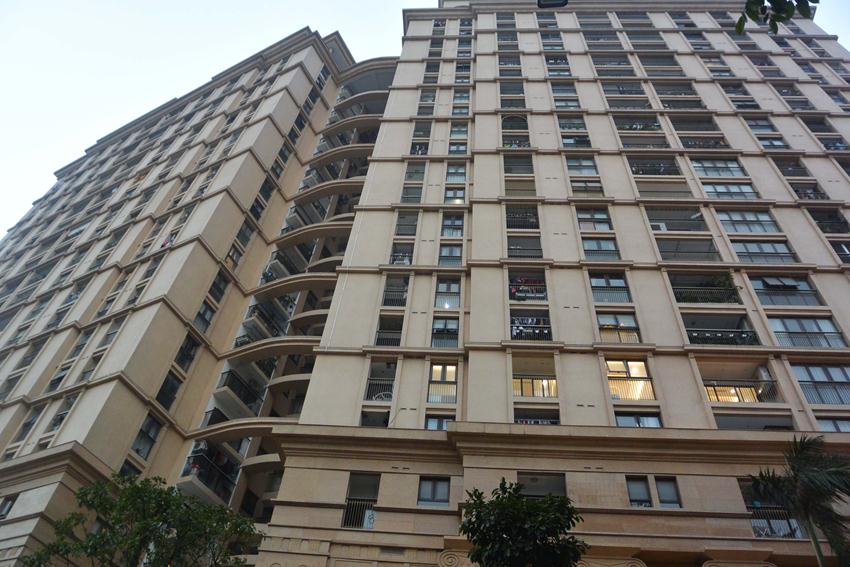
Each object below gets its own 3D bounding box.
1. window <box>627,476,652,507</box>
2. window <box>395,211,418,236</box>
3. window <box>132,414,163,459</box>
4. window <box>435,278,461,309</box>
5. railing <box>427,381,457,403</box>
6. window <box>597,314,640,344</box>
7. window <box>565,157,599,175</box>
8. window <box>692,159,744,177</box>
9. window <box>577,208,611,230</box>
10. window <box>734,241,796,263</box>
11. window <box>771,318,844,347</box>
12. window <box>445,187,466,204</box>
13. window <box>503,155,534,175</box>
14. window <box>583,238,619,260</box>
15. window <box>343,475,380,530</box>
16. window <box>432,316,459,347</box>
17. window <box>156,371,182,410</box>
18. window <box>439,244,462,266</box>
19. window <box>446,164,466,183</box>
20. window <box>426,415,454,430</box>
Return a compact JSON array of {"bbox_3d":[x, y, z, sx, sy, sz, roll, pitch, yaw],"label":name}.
[{"bbox_3d":[7.733,7.497,22.877,0.780,1.320,0.150,1,-50,4],"label":"window"},{"bbox_3d":[-1.064,-3.503,38.005,1.210,2.350,0.180,1,-50,4],"label":"window"},{"bbox_3d":[-14.324,7.864,33.042,0.200,2.100,1.004,-18,-54,19],"label":"window"},{"bbox_3d":[1.197,0.478,32.411,1.220,2.380,0.150,1,-50,4],"label":"window"},{"bbox_3d":[0.775,4.708,27.547,1.231,1.174,0.080,1,-50,4],"label":"railing"},{"bbox_3d":[9.013,2.140,29.626,1.762,2.150,0.200,1,-50,4],"label":"window"},{"bbox_3d":[10.299,-7.657,41.708,1.900,2.250,0.180,1,-50,4],"label":"window"},{"bbox_3d":[18.626,-7.220,40.207,2.813,2.150,0.200,1,-50,4],"label":"window"},{"bbox_3d":[9.649,-3.635,36.307,1.800,2.290,0.150,1,-50,4],"label":"window"},{"bbox_3d":[18.283,-1.689,34.318,3.020,2.100,0.180,1,-50,4],"label":"window"},{"bbox_3d":[17.435,2.276,29.043,3.012,2.150,0.200,1,-50,4],"label":"window"},{"bbox_3d":[1.907,-5.535,40.262,1.250,2.100,0.180,1,-50,4],"label":"window"},{"bbox_3d":[6.060,-7.656,41.147,1.800,2.430,0.150,1,-50,4],"label":"window"},{"bbox_3d":[9.491,-1.792,34.250,1.799,2.150,0.200,1,-50,4],"label":"window"},{"bbox_3d":[-2.337,8.087,23.787,1.168,2.242,0.200,1,-50,4],"label":"window"},{"bbox_3d":[0.985,2.316,30.211,1.220,2.130,0.150,1,-50,4],"label":"window"},{"bbox_3d":[-14.117,5.908,35.335,0.200,2.100,1.022,-18,-54,19],"label":"window"},{"bbox_3d":[1.460,-1.577,35.623,1.300,2.100,0.180,1,-50,4],"label":"window"},{"bbox_3d":[2.075,-7.298,42.329,1.290,2.300,0.180,1,-50,4],"label":"window"},{"bbox_3d":[0.548,6.097,25.684,1.220,2.000,0.150,1,-50,4],"label":"window"}]

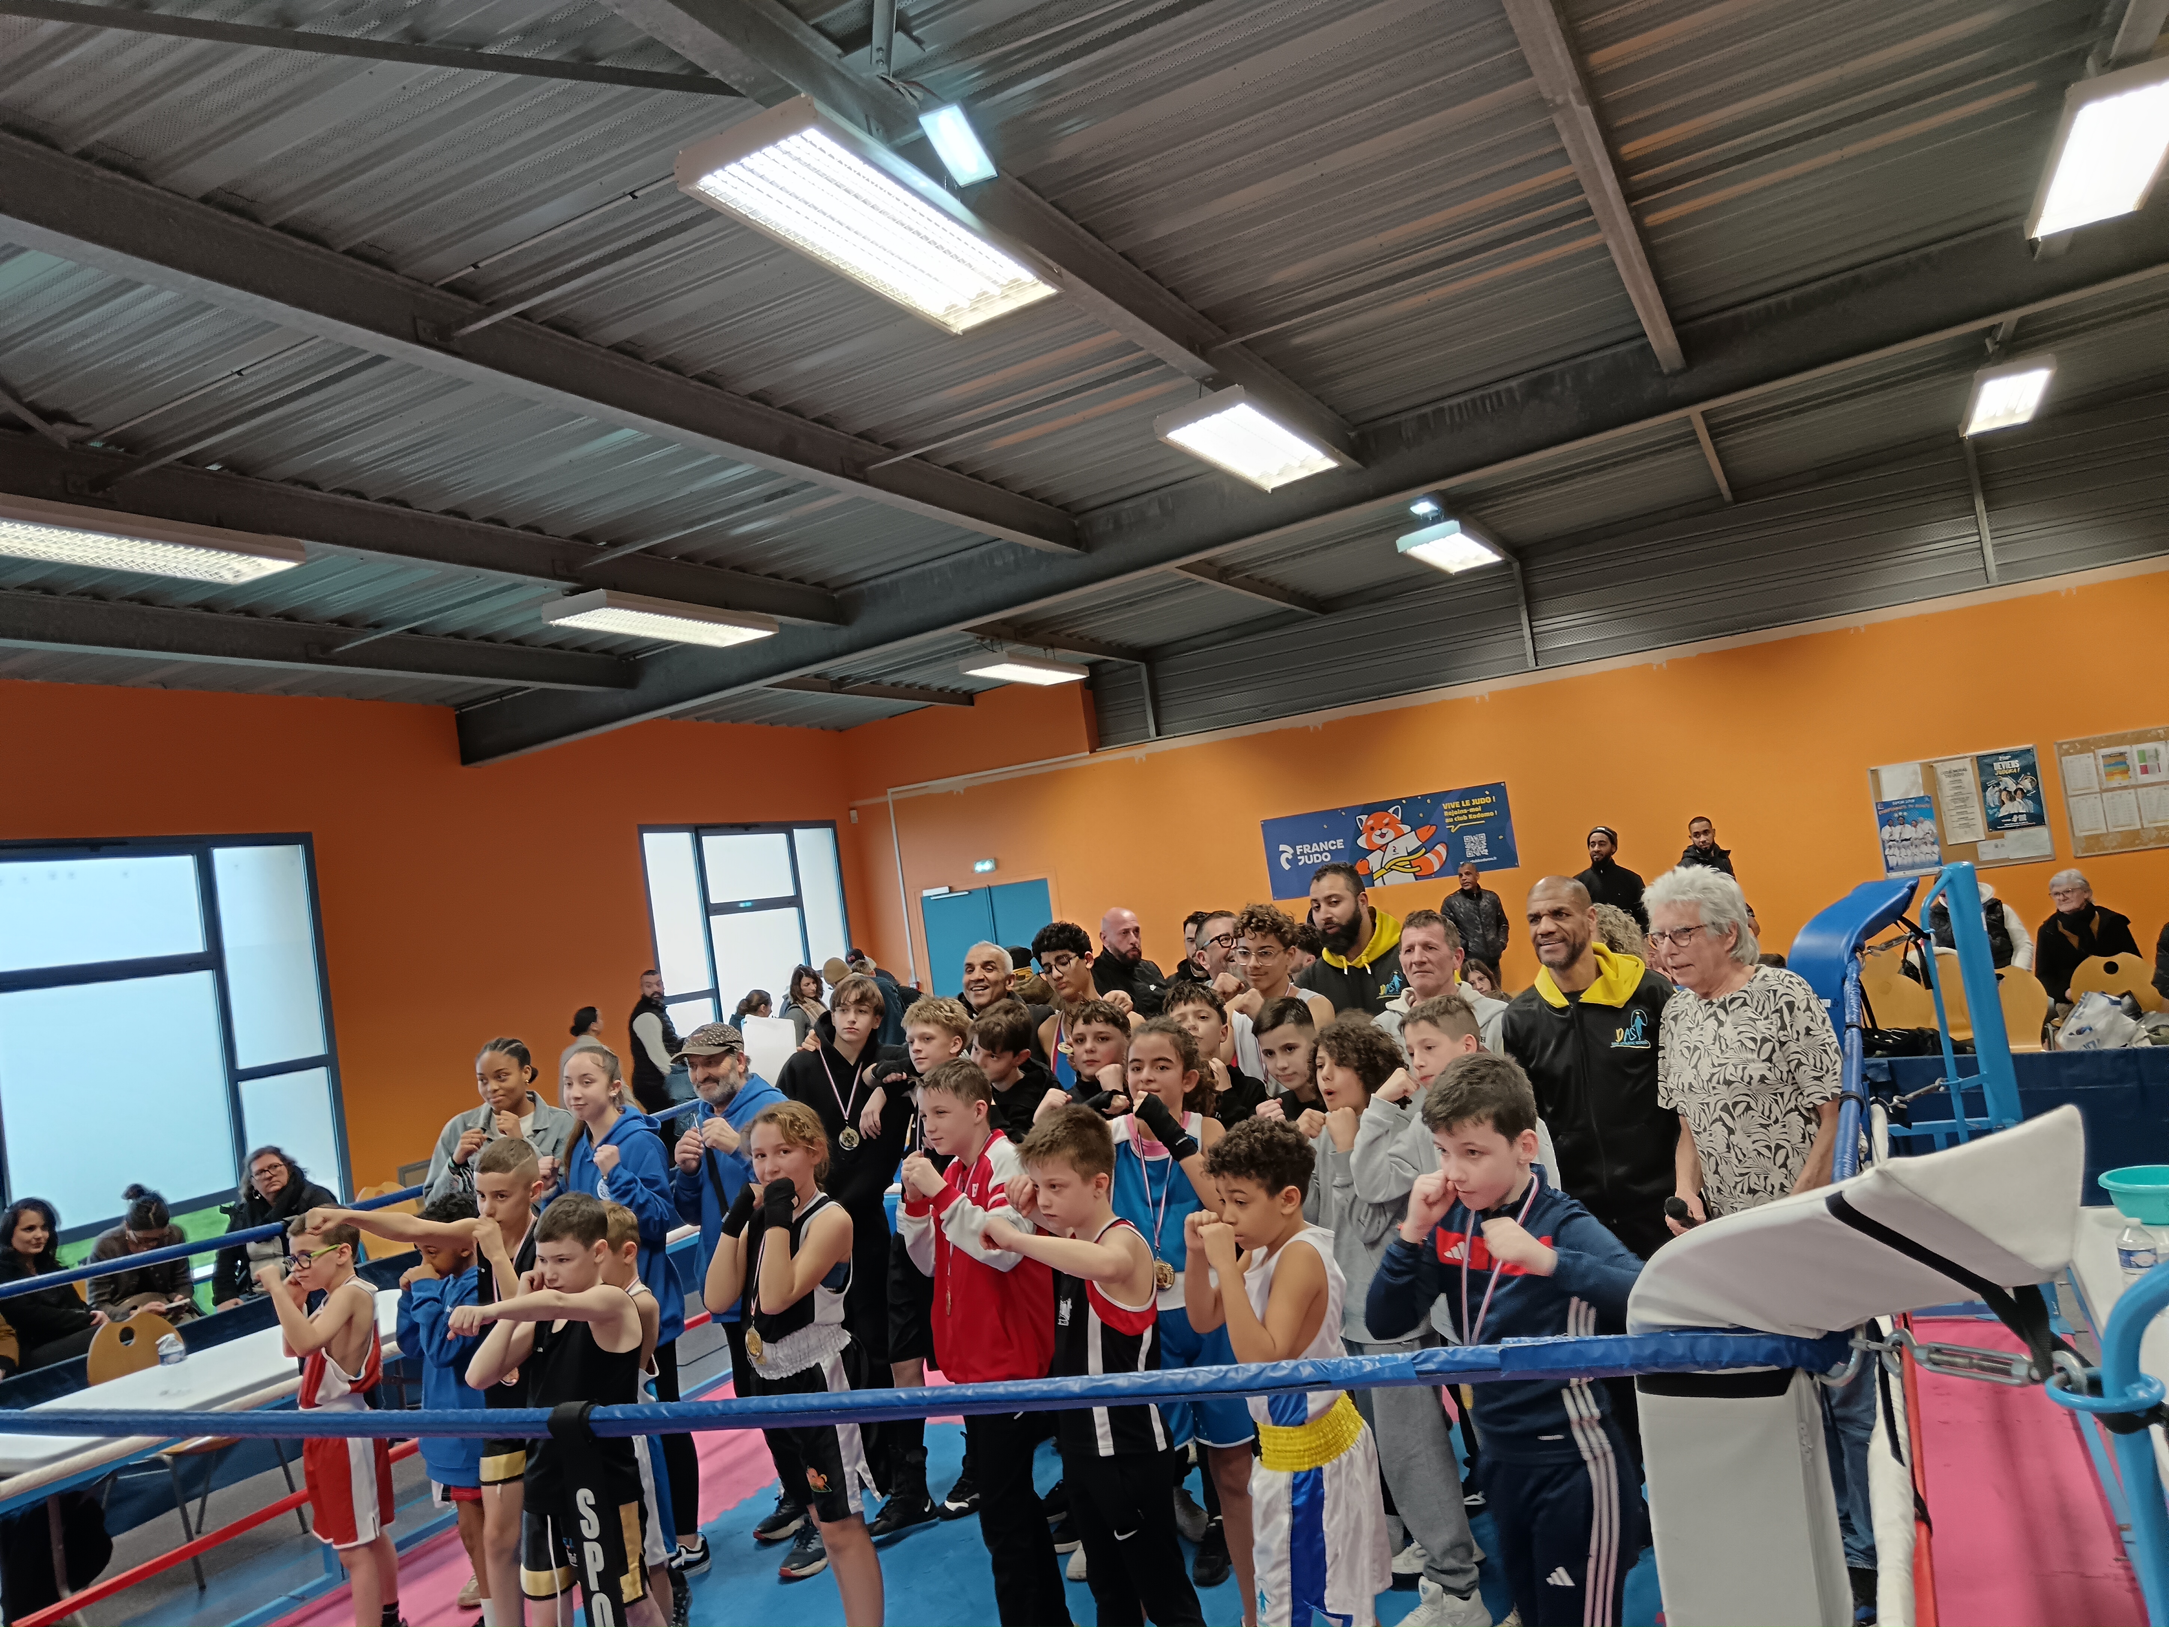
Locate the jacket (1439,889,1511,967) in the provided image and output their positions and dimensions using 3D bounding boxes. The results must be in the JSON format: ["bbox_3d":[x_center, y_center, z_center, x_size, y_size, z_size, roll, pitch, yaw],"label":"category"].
[{"bbox_3d":[3.114,0.906,13.400,0.520,0.660,0.320,-9,-3,17],"label":"jacket"}]

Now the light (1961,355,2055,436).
[{"bbox_3d":[5.898,-2.650,10.825,0.414,0.100,1.530,-9,-4,24],"label":"light"}]

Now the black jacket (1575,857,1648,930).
[{"bbox_3d":[3.506,0.667,11.200,0.520,0.700,0.320,-10,-3,29],"label":"black jacket"}]

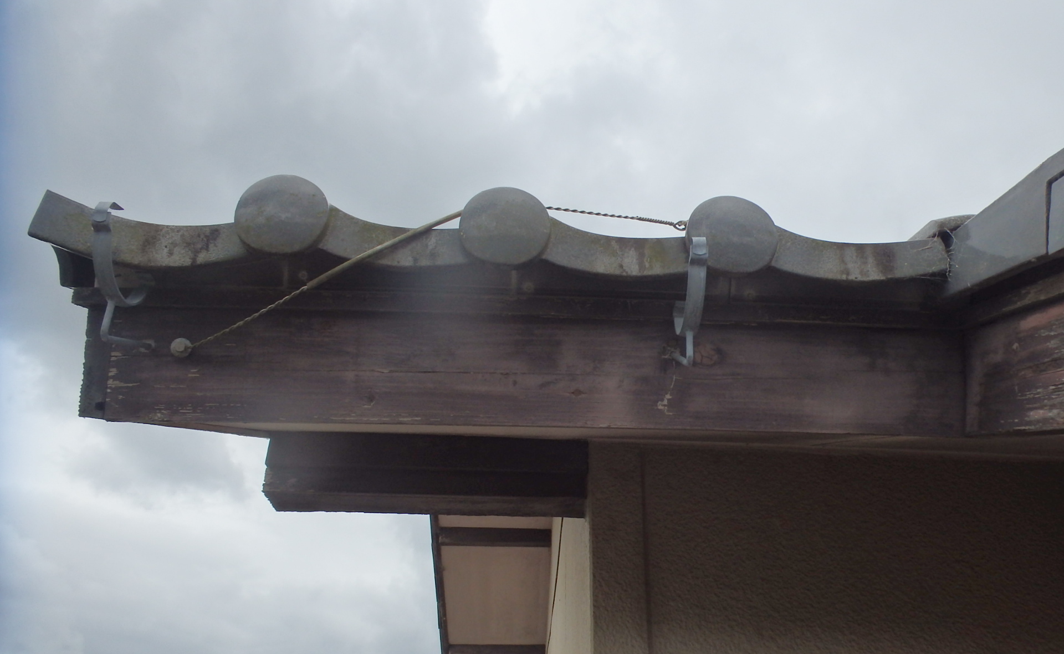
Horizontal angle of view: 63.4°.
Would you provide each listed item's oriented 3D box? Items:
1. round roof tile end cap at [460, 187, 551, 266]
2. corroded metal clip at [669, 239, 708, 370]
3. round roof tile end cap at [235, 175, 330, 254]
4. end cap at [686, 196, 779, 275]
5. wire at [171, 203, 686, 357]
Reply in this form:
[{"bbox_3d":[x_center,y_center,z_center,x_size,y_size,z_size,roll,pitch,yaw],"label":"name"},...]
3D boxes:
[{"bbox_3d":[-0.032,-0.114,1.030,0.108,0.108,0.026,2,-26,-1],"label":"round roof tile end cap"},{"bbox_3d":[0.182,-0.006,1.023,0.026,0.129,0.184,2,-26,-1],"label":"corroded metal clip"},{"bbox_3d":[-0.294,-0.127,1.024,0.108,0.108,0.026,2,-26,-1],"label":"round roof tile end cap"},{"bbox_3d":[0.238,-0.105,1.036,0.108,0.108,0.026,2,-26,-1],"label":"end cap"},{"bbox_3d":[-0.123,-0.057,1.029,0.624,0.156,0.129,1,-29,-1],"label":"wire"}]

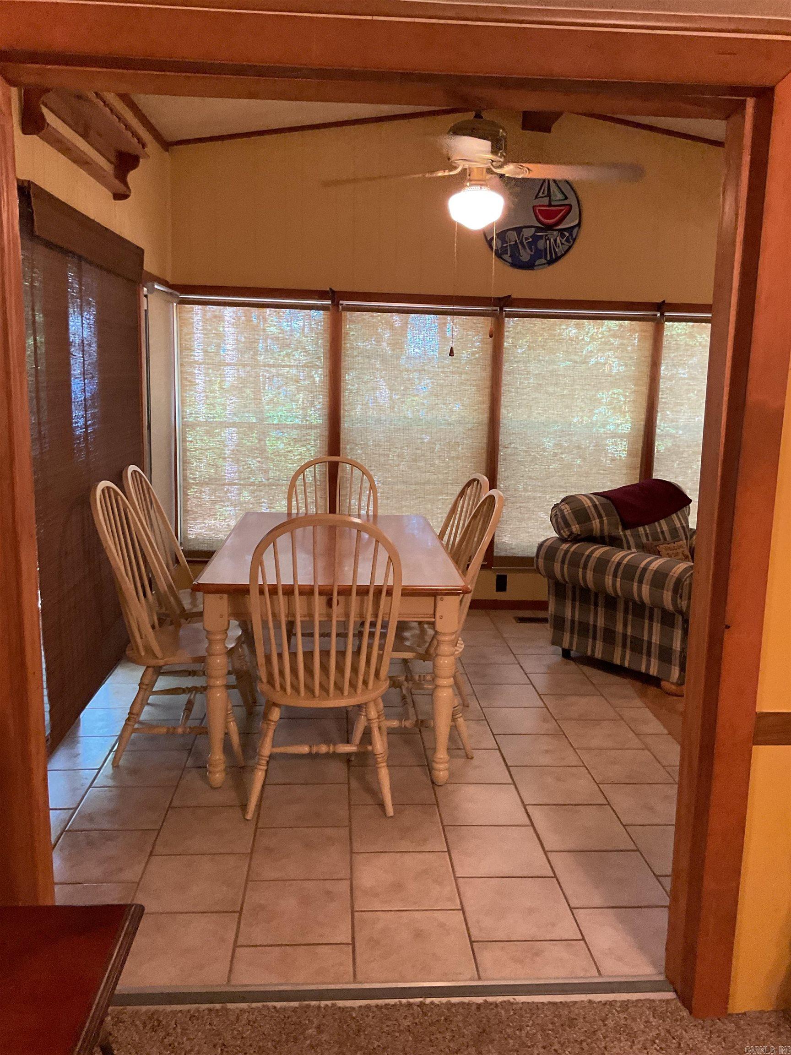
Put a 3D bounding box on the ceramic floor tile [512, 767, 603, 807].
[{"bbox_3d":[0.606,0.971,3.322,0.304,0.010,0.306,1,10,-4],"label":"ceramic floor tile"}]

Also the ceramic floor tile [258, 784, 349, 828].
[{"bbox_3d":[-0.318,0.981,3.113,0.304,0.010,0.306,1,10,-4],"label":"ceramic floor tile"}]

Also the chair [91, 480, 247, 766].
[{"bbox_3d":[-0.847,0.339,3.459,0.565,1.040,0.502,1,10,-4],"label":"chair"}]

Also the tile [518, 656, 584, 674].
[{"bbox_3d":[0.822,0.739,4.737,0.304,0.010,0.306,1,10,-4],"label":"tile"}]

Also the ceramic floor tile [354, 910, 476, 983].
[{"bbox_3d":[0.046,1.117,2.362,0.304,0.010,0.293,1,10,-4],"label":"ceramic floor tile"}]

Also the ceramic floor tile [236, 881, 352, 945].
[{"bbox_3d":[-0.276,1.087,2.495,0.304,0.010,0.306,1,10,-4],"label":"ceramic floor tile"}]

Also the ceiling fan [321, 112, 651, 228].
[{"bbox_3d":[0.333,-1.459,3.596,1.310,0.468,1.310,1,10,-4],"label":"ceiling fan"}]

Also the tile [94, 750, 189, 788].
[{"bbox_3d":[-0.961,0.922,3.367,0.304,0.010,0.304,1,10,-4],"label":"tile"}]

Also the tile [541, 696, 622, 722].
[{"bbox_3d":[0.858,0.838,4.093,0.304,0.010,0.304,1,10,-4],"label":"tile"}]

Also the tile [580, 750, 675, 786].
[{"bbox_3d":[0.899,0.943,3.463,0.303,0.012,0.303,1,10,-4],"label":"tile"}]

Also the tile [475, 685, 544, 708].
[{"bbox_3d":[0.539,0.809,4.202,0.303,0.012,0.303,1,10,-4],"label":"tile"}]

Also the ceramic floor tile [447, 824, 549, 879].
[{"bbox_3d":[0.326,1.044,2.846,0.304,0.010,0.306,1,10,-4],"label":"ceramic floor tile"}]

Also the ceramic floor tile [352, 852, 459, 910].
[{"bbox_3d":[0.025,1.058,2.639,0.303,0.012,0.303,1,10,-4],"label":"ceramic floor tile"}]

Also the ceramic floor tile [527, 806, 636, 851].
[{"bbox_3d":[0.610,0.996,2.935,0.298,0.010,0.298,1,10,-4],"label":"ceramic floor tile"}]

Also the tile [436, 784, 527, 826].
[{"bbox_3d":[0.296,0.966,3.070,0.298,0.010,0.298,1,10,-4],"label":"tile"}]

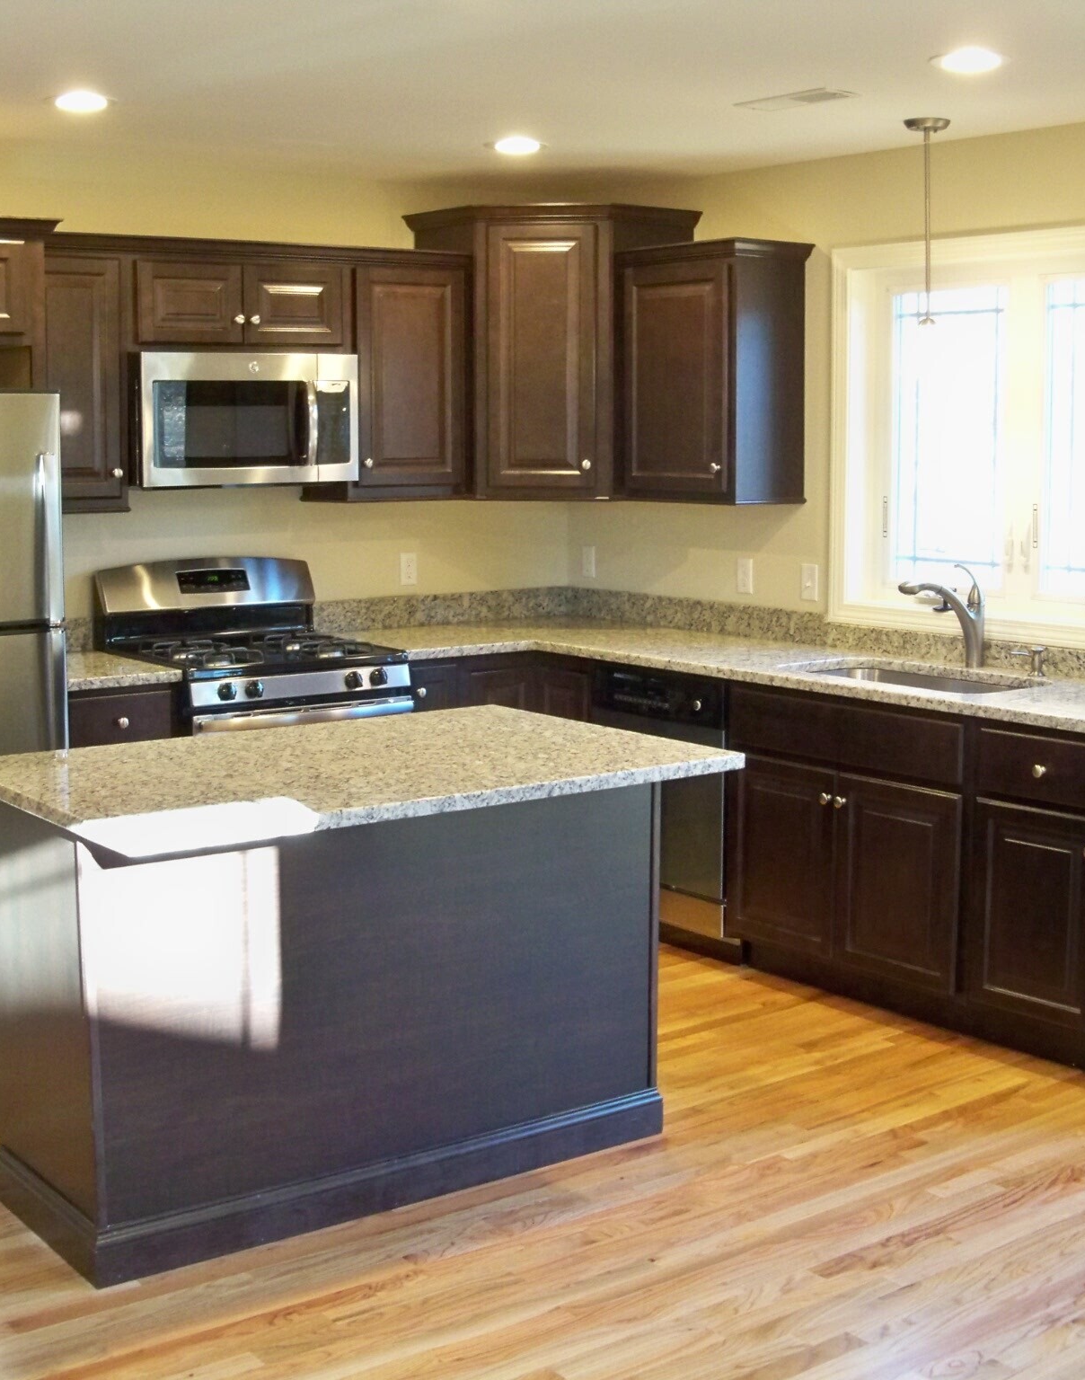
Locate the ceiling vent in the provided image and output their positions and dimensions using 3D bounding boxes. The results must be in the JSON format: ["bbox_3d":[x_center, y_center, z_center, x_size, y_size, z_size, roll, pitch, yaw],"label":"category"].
[{"bbox_3d":[0.651,-1.496,4.742,0.144,0.016,0.340,-6,10,-37],"label":"ceiling vent"}]

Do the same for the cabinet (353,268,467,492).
[{"bbox_3d":[-0.517,-1.030,6.227,0.488,0.750,0.322,-6,10,-37],"label":"cabinet"}]

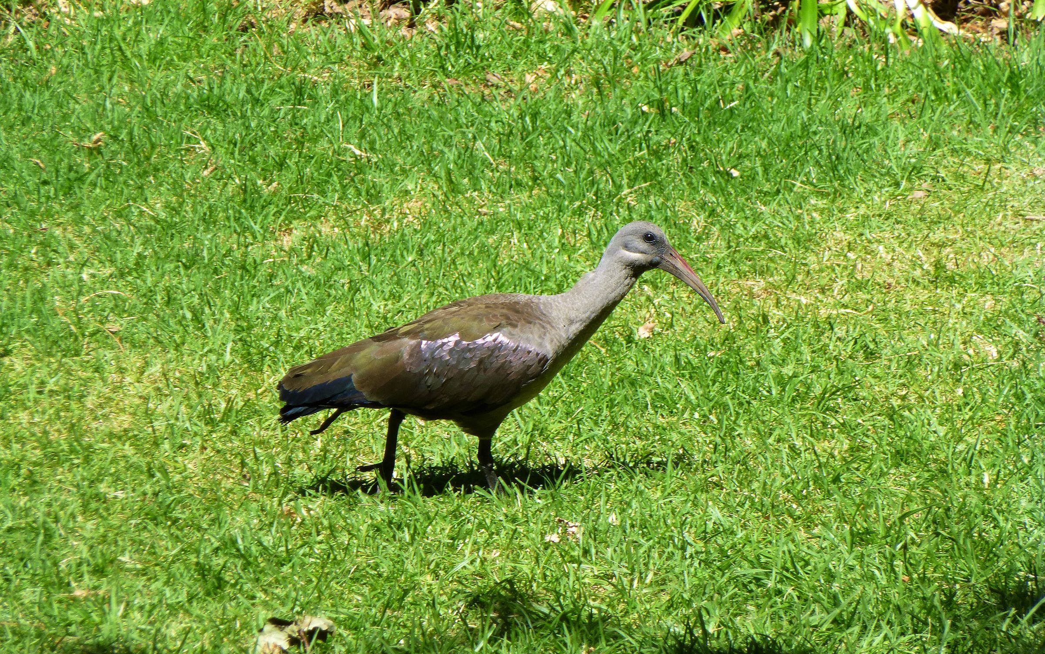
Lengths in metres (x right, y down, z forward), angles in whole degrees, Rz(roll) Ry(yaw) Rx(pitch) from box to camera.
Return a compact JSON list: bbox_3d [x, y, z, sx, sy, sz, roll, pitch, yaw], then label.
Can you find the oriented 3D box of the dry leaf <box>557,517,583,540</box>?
[{"bbox_3d":[0.064,0.273,7.914,0.034,0.022,0.035,0,12,0],"label":"dry leaf"}]

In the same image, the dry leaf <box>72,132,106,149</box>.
[{"bbox_3d":[-0.813,-0.350,10.981,0.063,0.020,0.040,0,12,0],"label":"dry leaf"}]

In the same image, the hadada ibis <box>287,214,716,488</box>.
[{"bbox_3d":[-0.030,0.044,8.192,0.615,0.385,0.180,-1,12,-5],"label":"hadada ibis"}]

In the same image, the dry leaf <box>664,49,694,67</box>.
[{"bbox_3d":[0.320,-0.549,11.956,0.062,0.022,0.045,0,12,0],"label":"dry leaf"}]

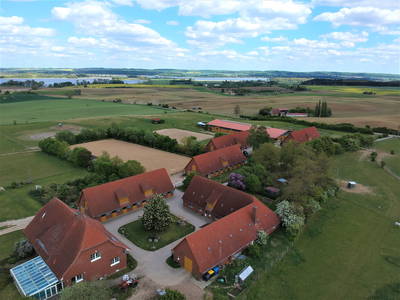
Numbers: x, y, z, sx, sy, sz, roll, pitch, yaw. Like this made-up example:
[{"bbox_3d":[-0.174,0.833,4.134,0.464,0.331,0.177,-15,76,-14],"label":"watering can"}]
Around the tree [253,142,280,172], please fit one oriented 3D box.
[{"bbox_3d":[27.550,2.983,119.688,11.500,12.000,11.500,4,15,13],"label":"tree"}]

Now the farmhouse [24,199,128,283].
[{"bbox_3d":[-30.204,19.646,68.098,24.879,12.579,13.630,15,21,43],"label":"farmhouse"}]

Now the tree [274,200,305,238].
[{"bbox_3d":[22.671,17.294,72.936,7.400,8.400,7.400,6,16,18],"label":"tree"}]

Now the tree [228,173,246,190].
[{"bbox_3d":[14.163,11.836,108.046,6.400,6.900,6.400,0,15,0],"label":"tree"}]

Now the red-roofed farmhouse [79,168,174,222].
[{"bbox_3d":[-23.265,13.691,95.634,30.022,9.499,10.177,-14,21,-43],"label":"red-roofed farmhouse"}]

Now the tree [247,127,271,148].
[{"bbox_3d":[31.315,-6.531,154.649,12.000,12.300,12.000,4,15,11],"label":"tree"}]

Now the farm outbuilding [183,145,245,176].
[{"bbox_3d":[8.291,4.630,131.190,11.683,8.424,30.888,14,20,40],"label":"farm outbuilding"}]

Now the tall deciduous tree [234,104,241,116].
[{"bbox_3d":[34.938,-36.801,269.159,5.600,11.600,5.600,3,15,7],"label":"tall deciduous tree"}]

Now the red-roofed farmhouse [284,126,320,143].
[{"bbox_3d":[64.889,-9.164,182.531,27.969,8.363,10.092,-13,20,-39],"label":"red-roofed farmhouse"}]

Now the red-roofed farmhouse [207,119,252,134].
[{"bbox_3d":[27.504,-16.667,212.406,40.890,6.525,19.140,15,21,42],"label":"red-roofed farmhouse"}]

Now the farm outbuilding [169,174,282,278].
[{"bbox_3d":[0.753,16.847,74.650,29.230,7.900,28.540,-14,21,-43],"label":"farm outbuilding"}]

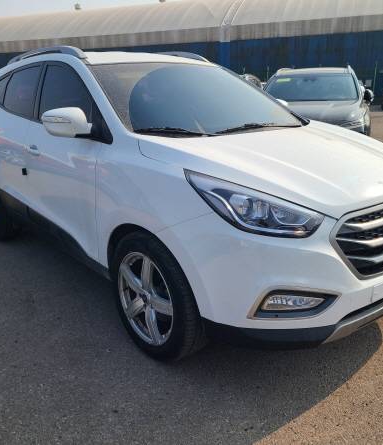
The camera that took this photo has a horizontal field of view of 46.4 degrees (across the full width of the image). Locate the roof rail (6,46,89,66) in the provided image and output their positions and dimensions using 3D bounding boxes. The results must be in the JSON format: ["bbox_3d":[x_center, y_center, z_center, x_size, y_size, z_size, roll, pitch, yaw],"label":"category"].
[{"bbox_3d":[-1.181,-1.293,3.491,0.070,0.120,1.550,-14,21,-37],"label":"roof rail"}]

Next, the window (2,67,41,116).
[{"bbox_3d":[-1.352,-1.023,3.541,0.070,0.400,0.860,16,6,-42],"label":"window"}]

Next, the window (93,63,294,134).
[{"bbox_3d":[0.071,-0.828,2.941,1.460,0.140,0.980,-14,46,-37],"label":"window"}]

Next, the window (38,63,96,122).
[{"bbox_3d":[-0.830,-0.811,2.917,0.080,0.460,1.050,16,3,-43],"label":"window"}]

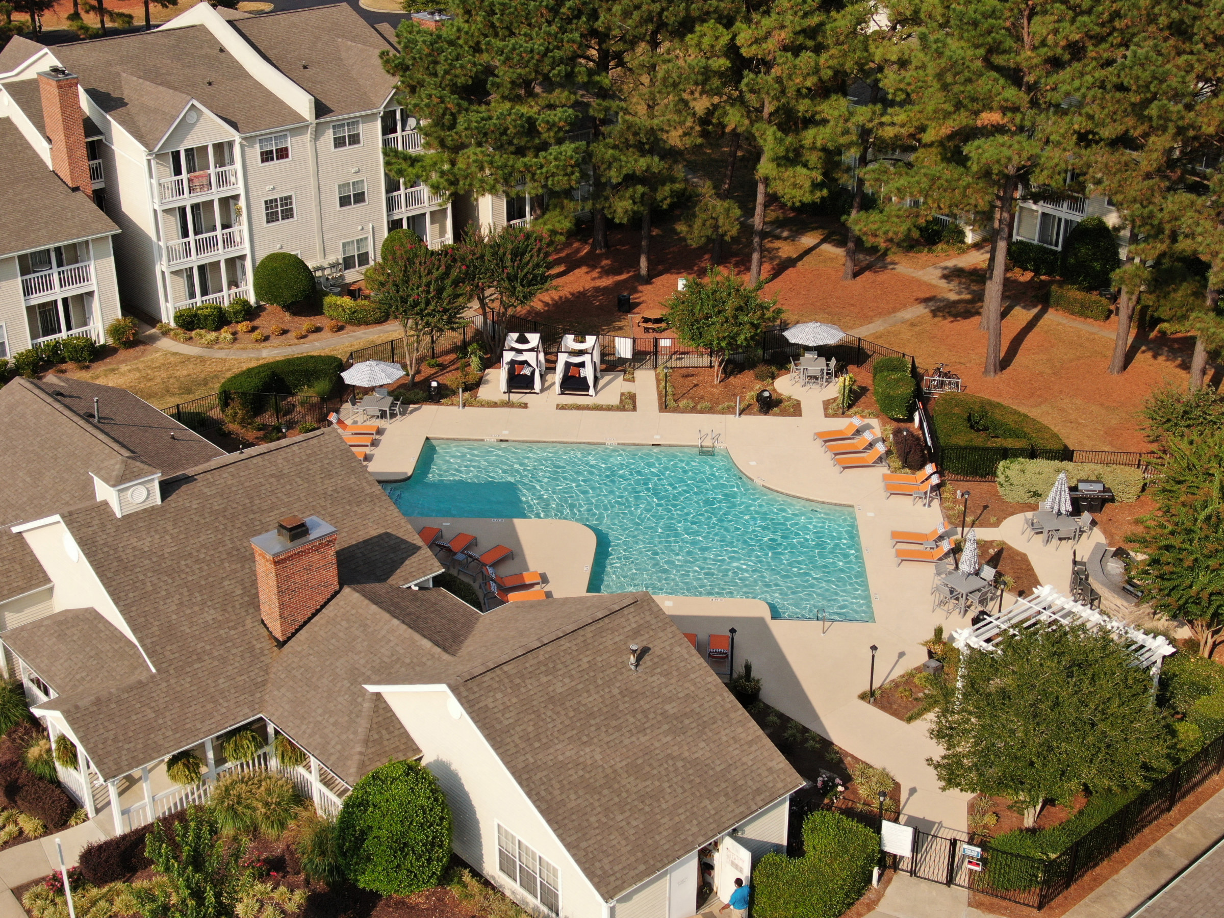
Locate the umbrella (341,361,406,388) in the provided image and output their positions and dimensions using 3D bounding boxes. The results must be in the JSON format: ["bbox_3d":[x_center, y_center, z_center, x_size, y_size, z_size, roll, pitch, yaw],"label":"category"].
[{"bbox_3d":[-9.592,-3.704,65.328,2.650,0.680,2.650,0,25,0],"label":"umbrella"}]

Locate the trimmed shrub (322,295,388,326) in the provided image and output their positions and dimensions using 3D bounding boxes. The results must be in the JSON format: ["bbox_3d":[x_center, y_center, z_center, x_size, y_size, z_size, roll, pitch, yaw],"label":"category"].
[{"bbox_3d":[-11.874,-6.894,75.371,3.100,1.200,1.600,4,25,9],"label":"trimmed shrub"}]

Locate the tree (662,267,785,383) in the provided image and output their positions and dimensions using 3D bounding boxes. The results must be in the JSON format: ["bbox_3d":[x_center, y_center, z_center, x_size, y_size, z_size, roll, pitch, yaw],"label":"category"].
[{"bbox_3d":[4.784,-5.688,71.311,5.300,5.200,5.200,0,23,0],"label":"tree"}]

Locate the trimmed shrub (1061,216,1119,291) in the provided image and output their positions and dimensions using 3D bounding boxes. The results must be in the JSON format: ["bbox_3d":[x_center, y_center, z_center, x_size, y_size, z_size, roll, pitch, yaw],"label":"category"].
[{"bbox_3d":[24.120,-10.358,82.082,2.700,3.750,2.700,0,26,0],"label":"trimmed shrub"}]

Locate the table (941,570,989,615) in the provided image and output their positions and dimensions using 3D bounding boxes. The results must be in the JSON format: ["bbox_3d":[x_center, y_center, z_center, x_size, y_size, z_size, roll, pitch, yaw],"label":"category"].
[{"bbox_3d":[11.476,4.413,53.012,1.060,0.950,1.060,-15,27,-31],"label":"table"}]

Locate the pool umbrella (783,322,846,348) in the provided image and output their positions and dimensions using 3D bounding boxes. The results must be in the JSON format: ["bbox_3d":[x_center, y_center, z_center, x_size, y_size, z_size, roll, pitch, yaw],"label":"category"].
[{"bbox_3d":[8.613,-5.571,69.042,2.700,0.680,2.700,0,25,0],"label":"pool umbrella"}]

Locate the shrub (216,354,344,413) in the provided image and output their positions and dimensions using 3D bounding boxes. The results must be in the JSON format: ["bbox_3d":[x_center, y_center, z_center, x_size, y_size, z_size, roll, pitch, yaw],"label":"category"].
[{"bbox_3d":[-14.120,-3.229,69.863,4.800,1.450,3.600,2,26,4],"label":"shrub"}]

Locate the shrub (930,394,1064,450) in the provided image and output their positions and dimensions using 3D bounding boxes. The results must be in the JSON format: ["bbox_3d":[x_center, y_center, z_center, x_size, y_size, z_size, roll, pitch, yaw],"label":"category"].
[{"bbox_3d":[14.620,-0.918,63.177,4.900,1.450,5.100,1,25,3],"label":"shrub"}]

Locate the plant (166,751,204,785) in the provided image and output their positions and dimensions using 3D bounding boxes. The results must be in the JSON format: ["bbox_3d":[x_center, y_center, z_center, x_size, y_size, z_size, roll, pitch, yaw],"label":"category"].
[{"bbox_3d":[-11.181,8.076,42.594,0.920,0.920,0.920,0,23,0],"label":"plant"}]

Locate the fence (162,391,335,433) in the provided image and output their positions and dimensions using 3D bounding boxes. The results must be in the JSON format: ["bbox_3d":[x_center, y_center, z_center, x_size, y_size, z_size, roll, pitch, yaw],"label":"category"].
[{"bbox_3d":[-15.216,-1.838,67.484,6.700,1.450,1.600,-6,24,-12],"label":"fence"}]

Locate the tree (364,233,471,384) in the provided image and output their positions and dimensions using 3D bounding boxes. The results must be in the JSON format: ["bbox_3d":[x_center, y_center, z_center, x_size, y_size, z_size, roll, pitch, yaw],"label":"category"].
[{"bbox_3d":[-8.452,-6.399,71.319,4.600,6.700,4.500,0,23,0],"label":"tree"}]

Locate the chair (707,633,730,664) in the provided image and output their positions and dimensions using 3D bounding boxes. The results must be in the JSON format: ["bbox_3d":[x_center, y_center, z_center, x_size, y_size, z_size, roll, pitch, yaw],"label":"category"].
[{"bbox_3d":[3.277,5.876,49.425,0.660,0.820,1.970,2,25,4],"label":"chair"}]

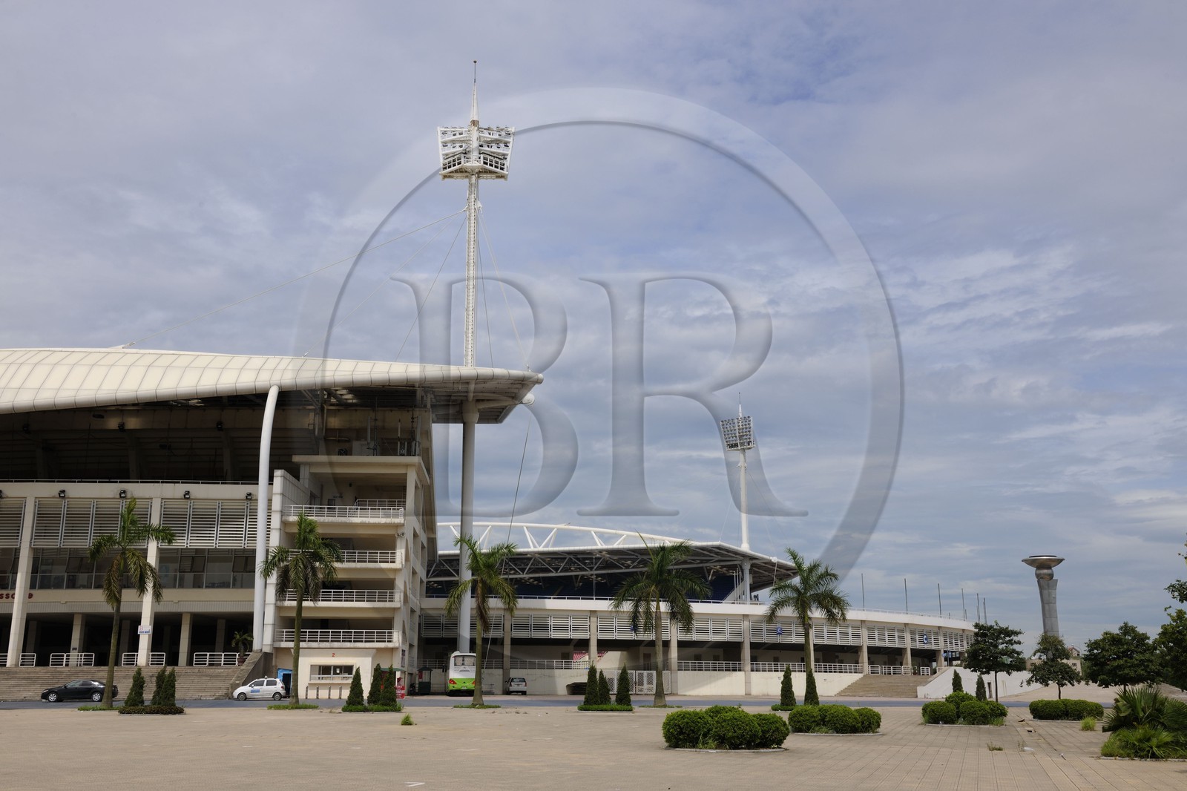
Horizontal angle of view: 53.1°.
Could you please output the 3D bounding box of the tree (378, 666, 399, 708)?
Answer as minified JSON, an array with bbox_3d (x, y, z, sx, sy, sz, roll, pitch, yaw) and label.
[{"bbox_3d":[-9.089,13.025,52.737,0.830,1.930,0.830,0,-14,0],"label":"tree"}]

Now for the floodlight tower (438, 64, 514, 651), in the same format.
[{"bbox_3d":[-10.887,-3.246,106.219,7.100,58.410,3.200,0,-13,0],"label":"floodlight tower"}]

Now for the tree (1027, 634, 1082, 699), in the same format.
[{"bbox_3d":[24.935,14.891,63.987,2.800,3.919,2.800,0,-14,0],"label":"tree"}]

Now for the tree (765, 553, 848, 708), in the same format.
[{"bbox_3d":[11.957,12.999,66.795,4.700,8.651,4.600,0,-13,0],"label":"tree"}]

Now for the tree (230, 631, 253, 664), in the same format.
[{"bbox_3d":[-26.069,18.826,88.311,1.500,2.498,1.500,0,-14,0],"label":"tree"}]

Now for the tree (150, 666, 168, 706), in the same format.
[{"bbox_3d":[-18.702,12.670,51.236,0.800,1.920,0.800,0,-14,0],"label":"tree"}]

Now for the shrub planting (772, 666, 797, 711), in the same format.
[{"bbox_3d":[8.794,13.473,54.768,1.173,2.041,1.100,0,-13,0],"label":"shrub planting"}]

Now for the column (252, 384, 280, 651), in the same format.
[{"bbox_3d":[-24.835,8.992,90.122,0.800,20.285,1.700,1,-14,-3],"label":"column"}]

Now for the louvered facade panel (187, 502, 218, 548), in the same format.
[{"bbox_3d":[-29.454,9.737,89.695,1.954,3.525,0.150,1,-14,-6],"label":"louvered facade panel"}]

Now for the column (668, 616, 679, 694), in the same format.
[{"bbox_3d":[7.307,23.255,106.817,0.700,7.104,0.850,3,-14,-12],"label":"column"}]

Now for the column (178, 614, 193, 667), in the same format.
[{"bbox_3d":[-33.440,20.124,97.475,0.650,4.628,0.680,1,-14,-3],"label":"column"}]

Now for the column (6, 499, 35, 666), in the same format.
[{"bbox_3d":[-44.443,14.490,92.401,0.680,12.850,0.780,1,-14,-3],"label":"column"}]

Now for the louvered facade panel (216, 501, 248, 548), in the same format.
[{"bbox_3d":[-27.349,9.761,89.917,1.963,3.533,0.150,1,-14,-6],"label":"louvered facade panel"}]

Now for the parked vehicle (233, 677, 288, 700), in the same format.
[{"bbox_3d":[-22.732,20.042,81.085,3.500,1.490,1.500,1,-14,-4],"label":"parked vehicle"}]

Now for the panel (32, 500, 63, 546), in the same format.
[{"bbox_3d":[-40.669,9.551,88.528,1.954,3.528,0.150,1,-14,-6],"label":"panel"}]

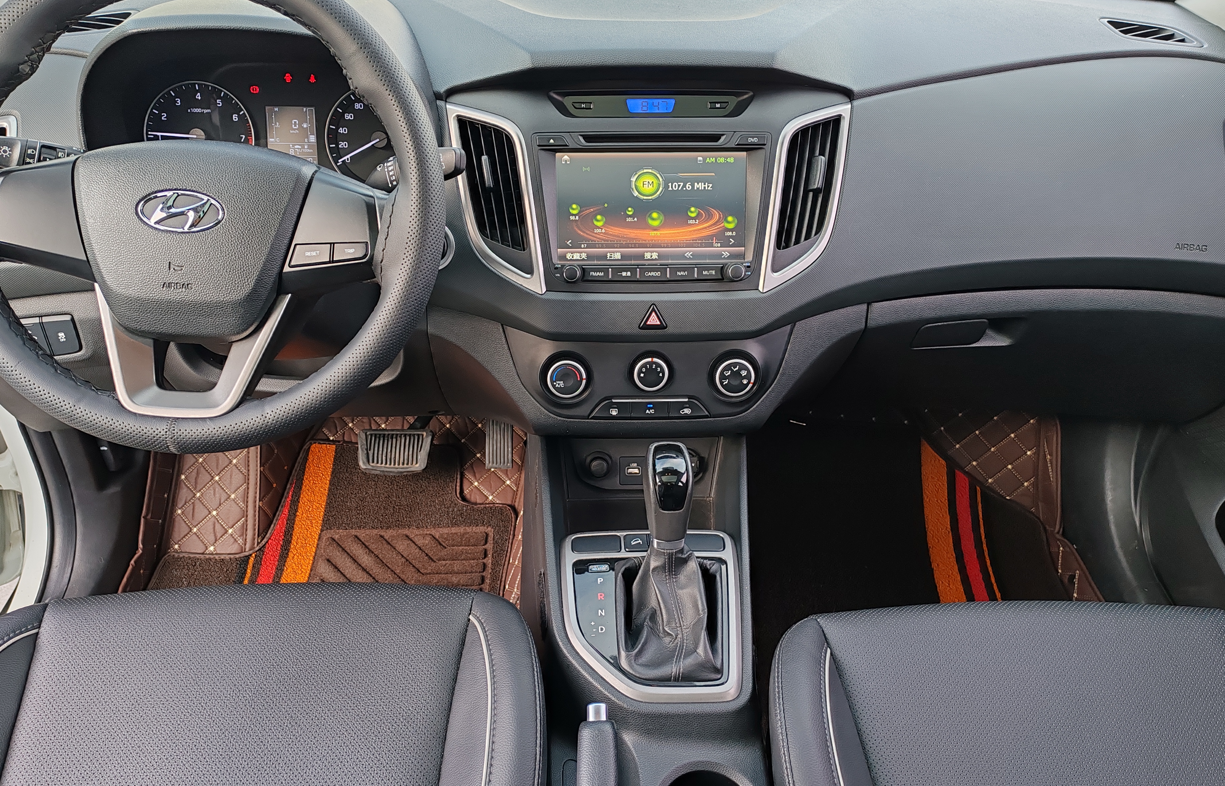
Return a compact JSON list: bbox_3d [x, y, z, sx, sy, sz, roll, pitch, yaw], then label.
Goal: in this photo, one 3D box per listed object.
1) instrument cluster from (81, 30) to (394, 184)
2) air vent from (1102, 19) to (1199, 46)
[{"bbox_3d":[-0.324,-0.261,0.900,0.300,0.150,0.100,0,15,2],"label":"instrument cluster"},{"bbox_3d":[0.598,-0.399,1.060,0.108,0.022,0.042,19,53,17],"label":"air vent"}]

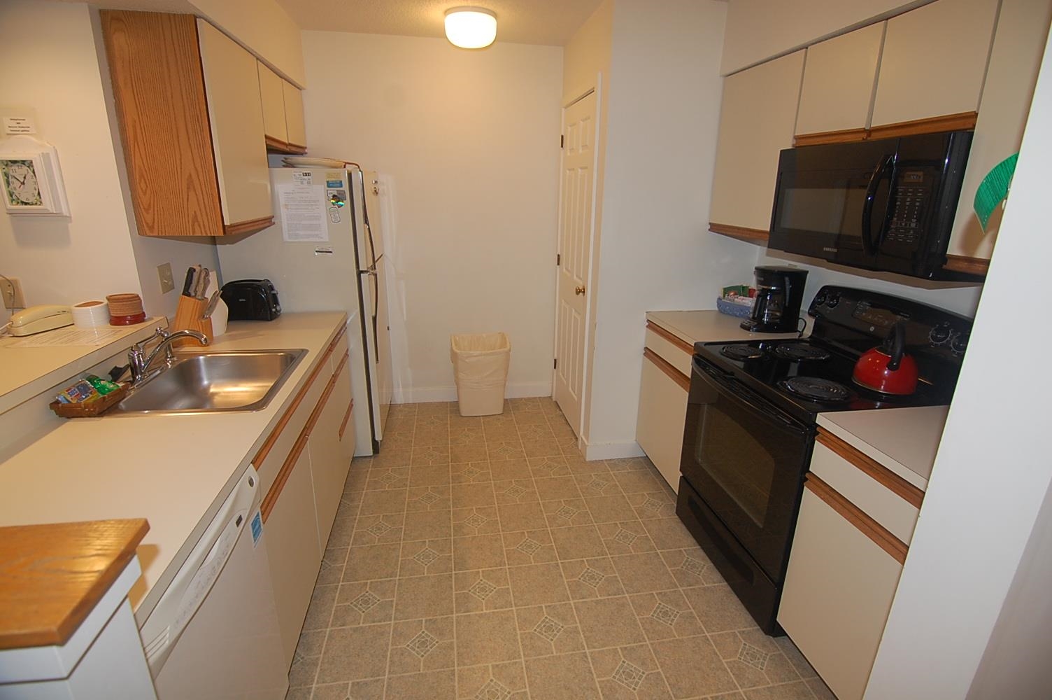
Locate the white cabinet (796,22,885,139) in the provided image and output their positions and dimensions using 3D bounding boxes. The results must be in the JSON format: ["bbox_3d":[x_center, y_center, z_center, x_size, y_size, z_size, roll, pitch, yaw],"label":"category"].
[{"bbox_3d":[1.371,-1.019,1.860,0.330,0.386,0.357,-2,18,-10],"label":"white cabinet"}]

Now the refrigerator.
[{"bbox_3d":[-1.290,-0.231,2.936,0.790,1.670,0.680,-2,19,-9],"label":"refrigerator"}]

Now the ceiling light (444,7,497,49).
[{"bbox_3d":[-0.304,-1.785,2.582,0.280,0.135,0.280,-2,18,-10],"label":"ceiling light"}]

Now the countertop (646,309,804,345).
[{"bbox_3d":[1.098,-0.121,2.590,0.690,0.045,0.630,-2,19,-9],"label":"countertop"}]

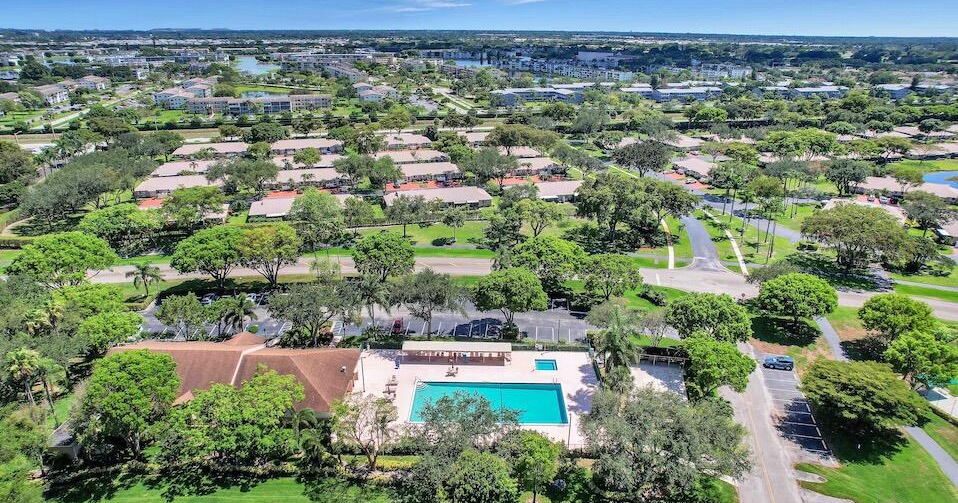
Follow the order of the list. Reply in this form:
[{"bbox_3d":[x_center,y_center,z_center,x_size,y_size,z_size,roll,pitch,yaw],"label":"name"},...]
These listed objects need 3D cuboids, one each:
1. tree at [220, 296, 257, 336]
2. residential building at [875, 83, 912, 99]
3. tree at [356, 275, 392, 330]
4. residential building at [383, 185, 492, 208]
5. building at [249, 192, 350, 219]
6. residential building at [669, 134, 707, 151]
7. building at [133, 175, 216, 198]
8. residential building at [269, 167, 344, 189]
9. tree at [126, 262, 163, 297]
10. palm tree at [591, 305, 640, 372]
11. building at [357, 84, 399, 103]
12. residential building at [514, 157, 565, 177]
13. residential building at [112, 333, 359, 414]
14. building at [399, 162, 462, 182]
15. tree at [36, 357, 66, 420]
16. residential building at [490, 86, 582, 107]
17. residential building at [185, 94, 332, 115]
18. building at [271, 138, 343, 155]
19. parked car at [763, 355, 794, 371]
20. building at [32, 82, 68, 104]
[{"bbox_3d":[-42.396,11.318,103.413,5.900,7.400,5.900,0,21,0],"label":"tree"},{"bbox_3d":[367.706,-142.873,522.026,15.000,8.000,24.000,-8,22,-21],"label":"residential building"},{"bbox_3d":[-18.482,9.692,104.009,6.000,10.400,6.000,0,21,0],"label":"tree"},{"bbox_3d":[-12.961,-16.695,182.316,32.400,4.900,13.400,-5,21,-14],"label":"residential building"},{"bbox_3d":[-50.490,-13.350,172.581,31.000,4.800,13.500,-4,21,-13],"label":"building"},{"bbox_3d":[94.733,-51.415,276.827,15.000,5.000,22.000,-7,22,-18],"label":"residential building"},{"bbox_3d":[-98.650,-23.360,199.080,30.000,4.900,16.000,-6,22,-17],"label":"building"},{"bbox_3d":[-65.550,-28.640,224.760,31.560,5.200,15.000,-5,22,-15],"label":"residential building"},{"bbox_3d":[-73.050,6.430,128.750,8.200,7.600,7.800,0,21,0],"label":"tree"},{"bbox_3d":[20.981,14.338,90.248,6.700,12.000,6.700,0,21,0],"label":"palm tree"},{"bbox_3d":[-79.240,-121.900,450.730,29.000,10.000,34.000,-6,22,-16],"label":"building"},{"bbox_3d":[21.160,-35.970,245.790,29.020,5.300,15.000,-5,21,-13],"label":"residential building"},{"bbox_3d":[-37.330,17.980,89.300,37.000,6.600,21.000,1,21,1],"label":"residential building"},{"bbox_3d":[-22.070,-30.410,218.930,30.000,4.900,16.000,-6,22,-17],"label":"building"},{"bbox_3d":[-62.770,20.860,86.810,4.400,10.500,4.400,0,21,0],"label":"tree"},{"bbox_3d":[42.000,-117.230,441.470,70.000,9.800,30.000,-5,21,-13],"label":"residential building"},{"bbox_3d":[-155.660,-105.750,419.180,96.000,10.200,23.000,-6,22,-16],"label":"residential building"},{"bbox_3d":[-77.050,-47.970,263.920,31.000,4.900,16.000,-6,22,-16],"label":"building"},{"bbox_3d":[53.330,19.910,104.240,4.600,1.660,1.850,3,21,8],"label":"parked car"},{"bbox_3d":[-340.530,-122.670,458.780,20.000,11.000,36.000,2,21,5],"label":"building"}]

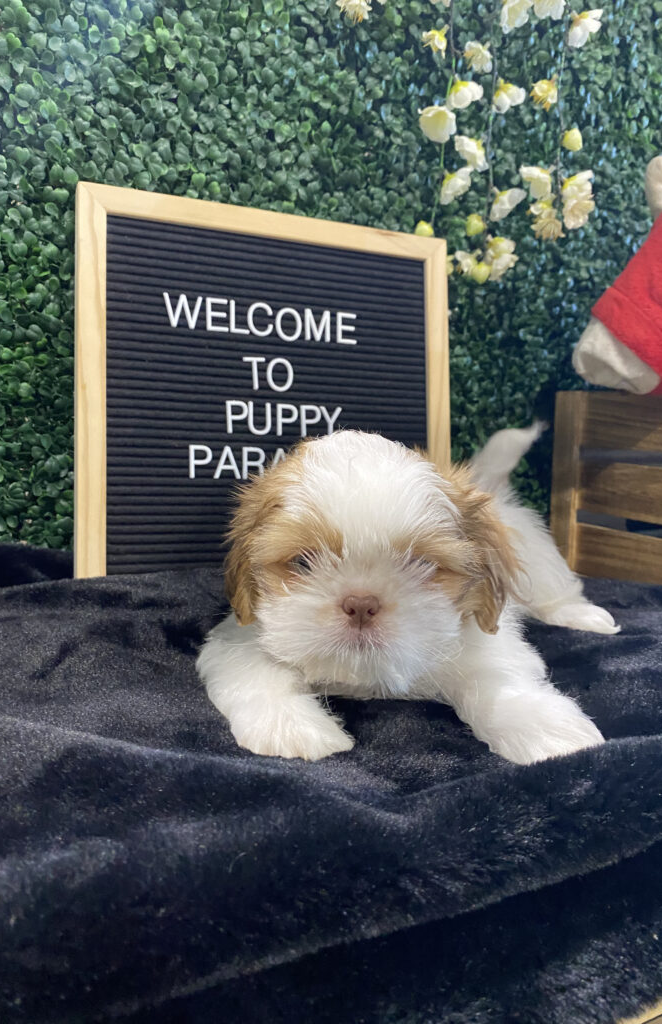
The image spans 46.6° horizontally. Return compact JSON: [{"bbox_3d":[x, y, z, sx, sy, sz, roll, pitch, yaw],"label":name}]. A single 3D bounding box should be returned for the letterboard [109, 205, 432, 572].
[{"bbox_3d":[-0.037,-0.073,0.532,0.240,0.240,0.018,0,-2,-22],"label":"letterboard"}]

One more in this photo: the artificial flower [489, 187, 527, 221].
[{"bbox_3d":[0.148,-0.257,0.640,0.029,0.025,0.025,-1,6,-30],"label":"artificial flower"}]

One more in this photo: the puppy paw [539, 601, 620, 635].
[{"bbox_3d":[0.146,0.061,0.452,0.042,0.018,0.027,6,7,38],"label":"puppy paw"}]

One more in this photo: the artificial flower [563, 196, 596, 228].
[{"bbox_3d":[0.226,-0.273,0.700,0.030,0.030,0.024,-3,9,-20],"label":"artificial flower"}]

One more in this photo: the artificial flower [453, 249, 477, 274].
[{"bbox_3d":[0.109,-0.204,0.625,0.021,0.022,0.021,4,5,17],"label":"artificial flower"}]

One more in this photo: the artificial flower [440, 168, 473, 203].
[{"bbox_3d":[0.109,-0.284,0.668,0.027,0.032,0.029,9,12,44],"label":"artificial flower"}]

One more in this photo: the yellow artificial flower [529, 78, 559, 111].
[{"bbox_3d":[0.180,-0.353,0.650,0.024,0.027,0.024,3,5,12],"label":"yellow artificial flower"}]

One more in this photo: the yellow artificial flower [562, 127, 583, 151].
[{"bbox_3d":[0.217,-0.335,0.690,0.020,0.022,0.020,-3,9,-24],"label":"yellow artificial flower"}]

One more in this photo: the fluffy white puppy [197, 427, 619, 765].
[{"bbox_3d":[0.056,0.016,0.376,0.157,0.119,0.215,3,9,18],"label":"fluffy white puppy"}]

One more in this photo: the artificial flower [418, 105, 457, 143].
[{"bbox_3d":[0.090,-0.328,0.650,0.032,0.032,0.026,3,9,18],"label":"artificial flower"}]

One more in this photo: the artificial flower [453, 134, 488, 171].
[{"bbox_3d":[0.113,-0.290,0.620,0.027,0.027,0.024,5,6,23],"label":"artificial flower"}]

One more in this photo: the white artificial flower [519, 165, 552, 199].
[{"bbox_3d":[0.183,-0.296,0.690,0.027,0.030,0.029,-8,12,-44],"label":"white artificial flower"}]

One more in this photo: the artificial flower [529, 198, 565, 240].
[{"bbox_3d":[0.186,-0.251,0.660,0.029,0.032,0.026,1,5,-12],"label":"artificial flower"}]

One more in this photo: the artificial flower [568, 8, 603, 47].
[{"bbox_3d":[0.218,-0.416,0.660,0.027,0.028,0.029,6,6,36],"label":"artificial flower"}]

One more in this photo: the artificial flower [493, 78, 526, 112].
[{"bbox_3d":[0.156,-0.364,0.672,0.027,0.030,0.029,8,11,40],"label":"artificial flower"}]

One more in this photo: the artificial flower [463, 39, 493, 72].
[{"bbox_3d":[0.127,-0.391,0.660,0.026,0.028,0.028,-7,11,-40],"label":"artificial flower"}]

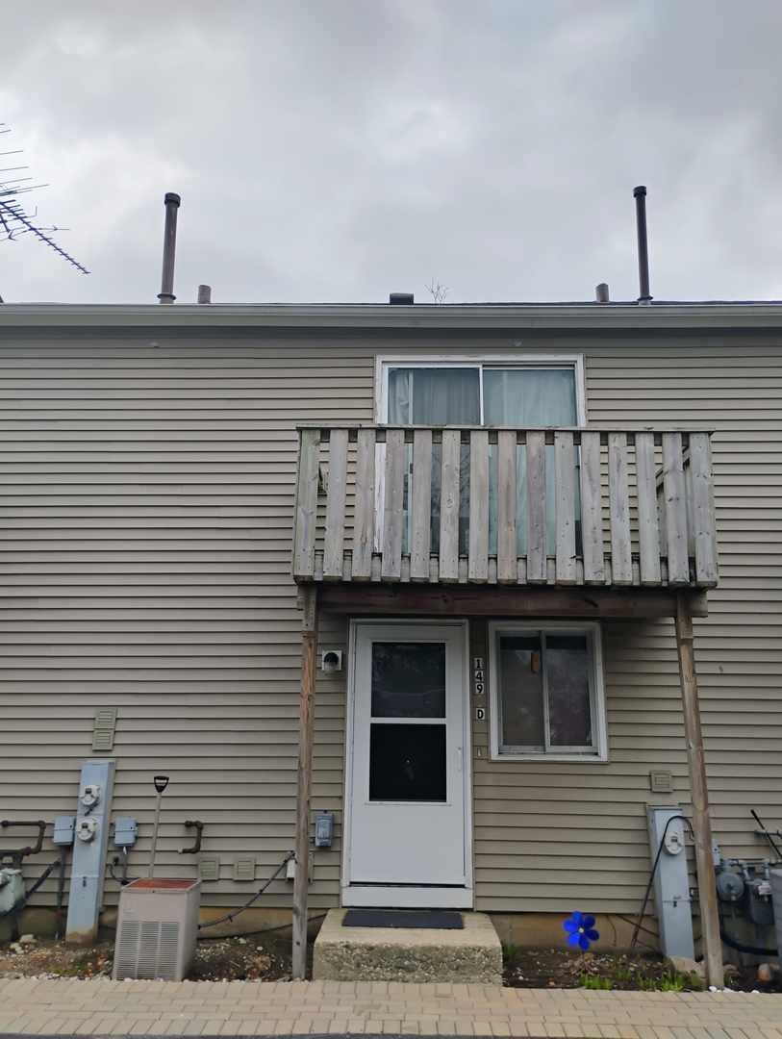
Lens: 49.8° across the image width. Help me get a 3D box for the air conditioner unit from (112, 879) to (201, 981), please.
[{"bbox_3d":[-1.554,2.753,5.669,0.437,0.545,0.430,0,-14,2],"label":"air conditioner unit"}]

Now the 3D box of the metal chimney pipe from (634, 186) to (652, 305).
[{"bbox_3d":[2.991,-3.261,9.982,0.185,1.592,0.185,2,-15,2],"label":"metal chimney pipe"}]

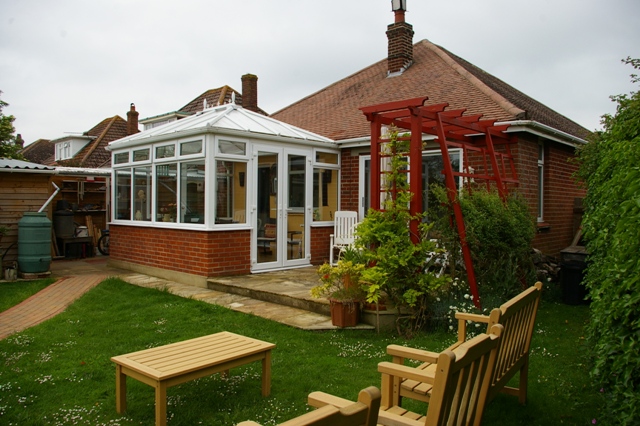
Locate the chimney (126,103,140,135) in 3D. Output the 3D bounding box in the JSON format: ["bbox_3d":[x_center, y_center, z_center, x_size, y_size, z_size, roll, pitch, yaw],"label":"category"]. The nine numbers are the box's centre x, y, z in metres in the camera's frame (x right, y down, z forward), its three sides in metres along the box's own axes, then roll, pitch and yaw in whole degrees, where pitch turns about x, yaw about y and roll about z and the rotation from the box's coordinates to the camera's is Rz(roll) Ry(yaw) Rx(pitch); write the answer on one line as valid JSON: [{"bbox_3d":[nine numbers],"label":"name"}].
[{"bbox_3d":[-10.742,-5.437,27.600,0.520,1.850,0.520,1,1,43],"label":"chimney"}]

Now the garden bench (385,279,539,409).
[{"bbox_3d":[0.997,0.946,3.132,0.652,0.919,1.180,1,1,35],"label":"garden bench"}]

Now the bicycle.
[{"bbox_3d":[-4.930,0.589,12.300,1.500,0.920,0.550,-1,1,-37],"label":"bicycle"}]

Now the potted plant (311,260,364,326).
[{"bbox_3d":[0.206,0.878,5.330,0.570,0.700,0.520,0,1,0],"label":"potted plant"}]

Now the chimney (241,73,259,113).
[{"bbox_3d":[-2.883,-4.936,19.700,0.520,1.500,0.520,1,1,43],"label":"chimney"}]

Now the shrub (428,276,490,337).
[{"bbox_3d":[1.596,1.005,5.450,0.750,0.620,0.650,0,1,0],"label":"shrub"}]

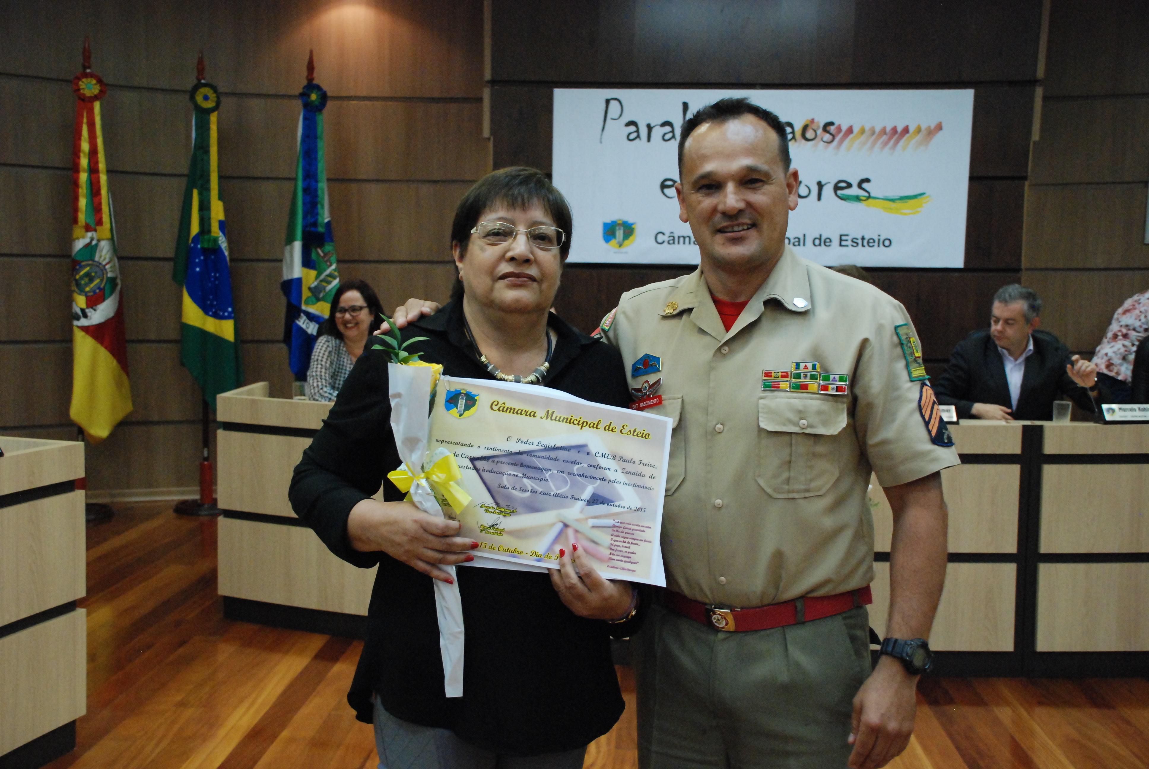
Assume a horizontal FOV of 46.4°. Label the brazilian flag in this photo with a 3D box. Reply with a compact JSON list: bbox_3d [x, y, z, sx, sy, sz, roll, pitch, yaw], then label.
[{"bbox_3d":[-2.268,-0.855,8.300,0.430,2.200,0.300,0,4,-13],"label":"brazilian flag"}]

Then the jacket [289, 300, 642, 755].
[{"bbox_3d":[-0.157,0.206,1.930,0.490,0.660,0.380,1,4,-2],"label":"jacket"}]

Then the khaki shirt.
[{"bbox_3d":[0.284,0.060,1.950,0.540,0.520,0.320,2,4,21],"label":"khaki shirt"}]

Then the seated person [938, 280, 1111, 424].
[{"bbox_3d":[1.771,0.249,5.388,0.680,1.300,0.750,1,4,9],"label":"seated person"}]

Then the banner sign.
[{"bbox_3d":[1.127,-1.251,8.120,2.510,1.060,0.030,1,4,5],"label":"banner sign"}]

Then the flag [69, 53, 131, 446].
[{"bbox_3d":[-2.858,-0.845,8.100,0.380,2.370,0.300,0,4,-16],"label":"flag"}]

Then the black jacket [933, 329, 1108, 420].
[{"bbox_3d":[1.785,0.147,5.421,0.680,0.720,0.420,1,4,9],"label":"black jacket"}]

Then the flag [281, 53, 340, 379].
[{"bbox_3d":[-1.620,-0.965,8.250,0.380,2.150,0.300,0,4,-9],"label":"flag"}]

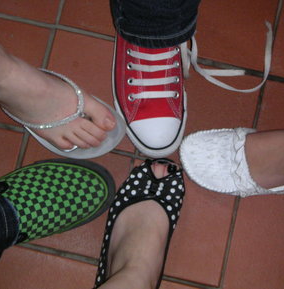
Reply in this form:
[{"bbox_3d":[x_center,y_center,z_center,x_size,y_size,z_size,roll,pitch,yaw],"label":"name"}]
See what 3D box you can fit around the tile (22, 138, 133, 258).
[{"bbox_3d":[-0.105,0.075,1.125,0.152,0.012,0.152,13,80,2],"label":"tile"}]

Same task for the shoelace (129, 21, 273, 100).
[{"bbox_3d":[0.086,-0.125,1.109,0.214,0.090,0.123,-1,80,-1],"label":"shoelace"}]

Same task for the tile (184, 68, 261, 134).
[{"bbox_3d":[0.085,-0.041,1.146,0.152,0.012,0.152,13,80,2],"label":"tile"}]

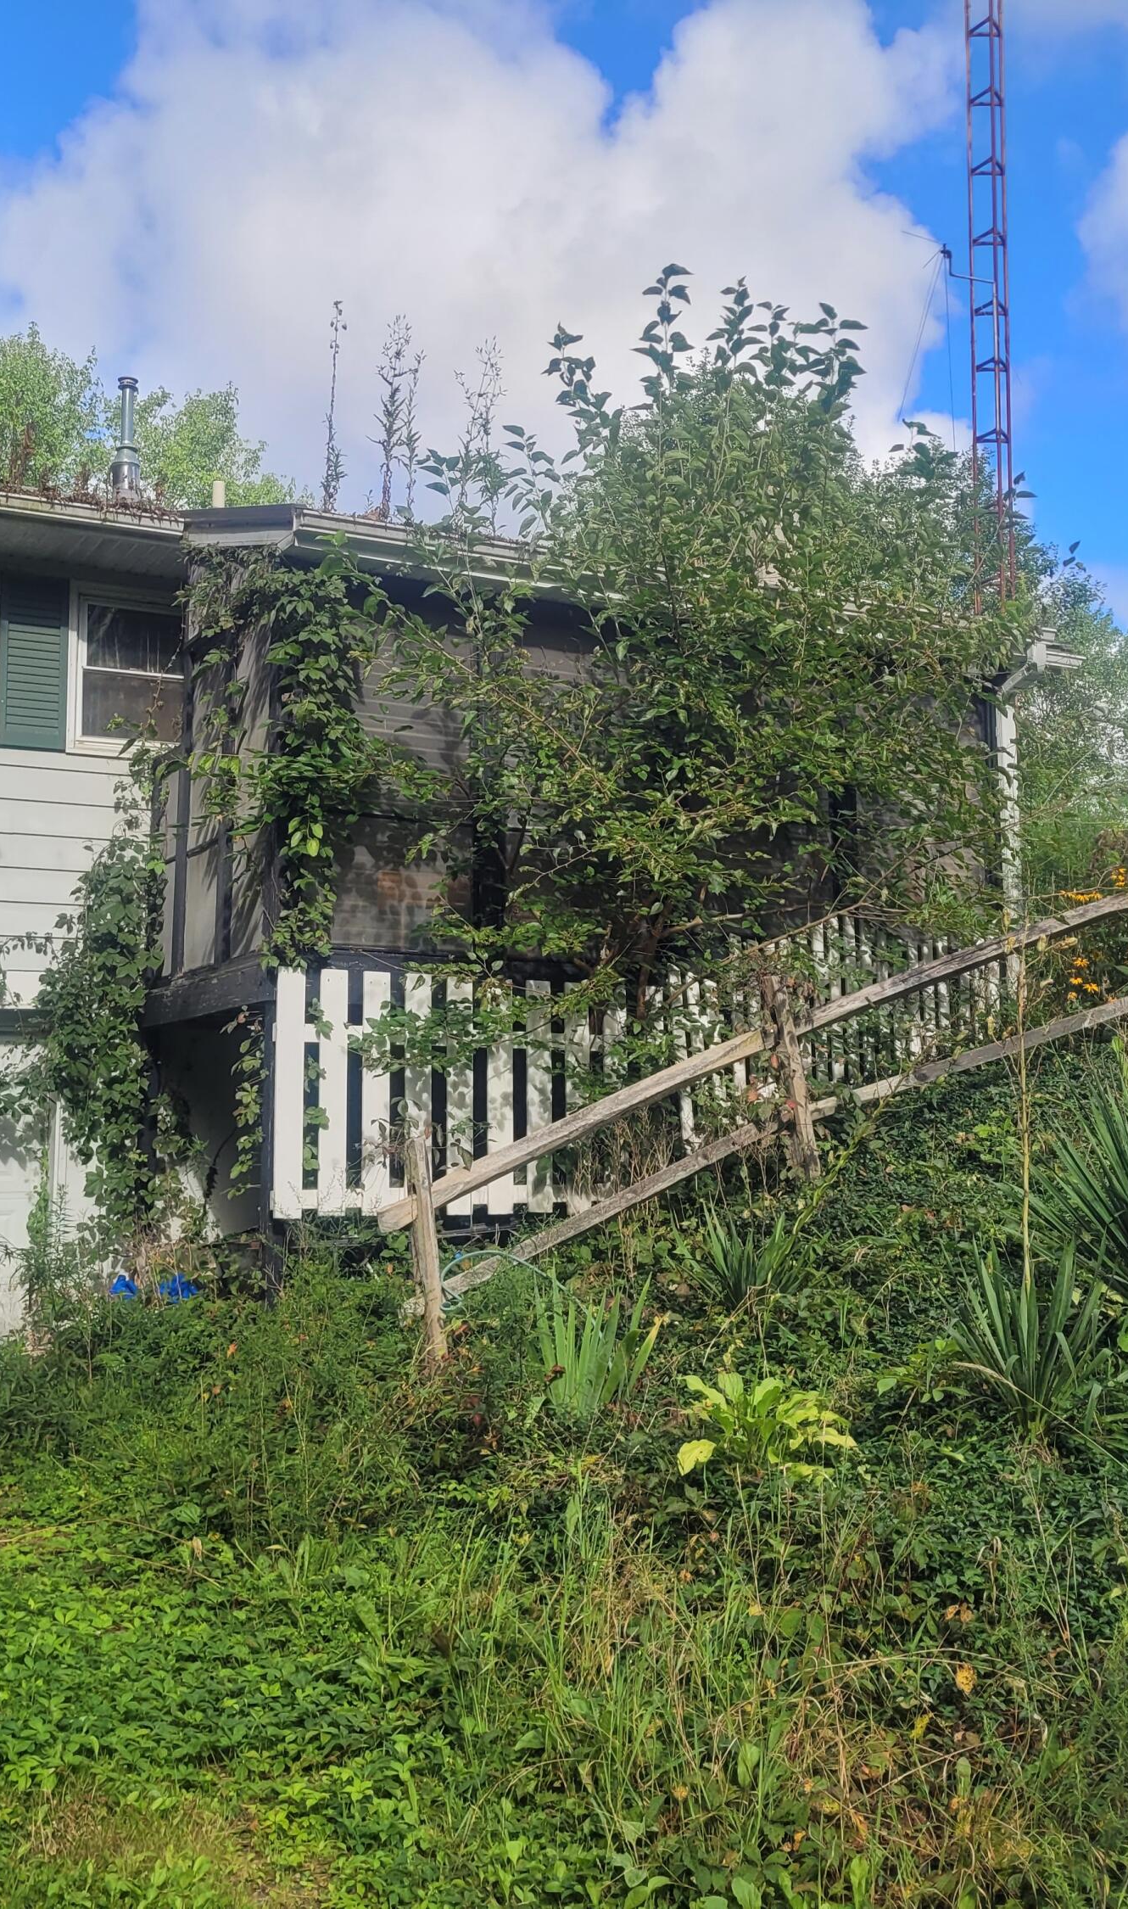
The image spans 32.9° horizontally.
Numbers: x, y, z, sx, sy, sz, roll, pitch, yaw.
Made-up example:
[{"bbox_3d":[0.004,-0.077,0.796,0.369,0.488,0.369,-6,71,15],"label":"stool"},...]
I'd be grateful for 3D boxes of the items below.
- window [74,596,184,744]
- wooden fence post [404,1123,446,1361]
[{"bbox_3d":[-2.611,-1.709,11.797,0.760,0.926,0.100,3,-6,-27],"label":"window"},{"bbox_3d":[-0.635,1.327,8.845,0.115,1.062,0.115,-3,-5,-27],"label":"wooden fence post"}]

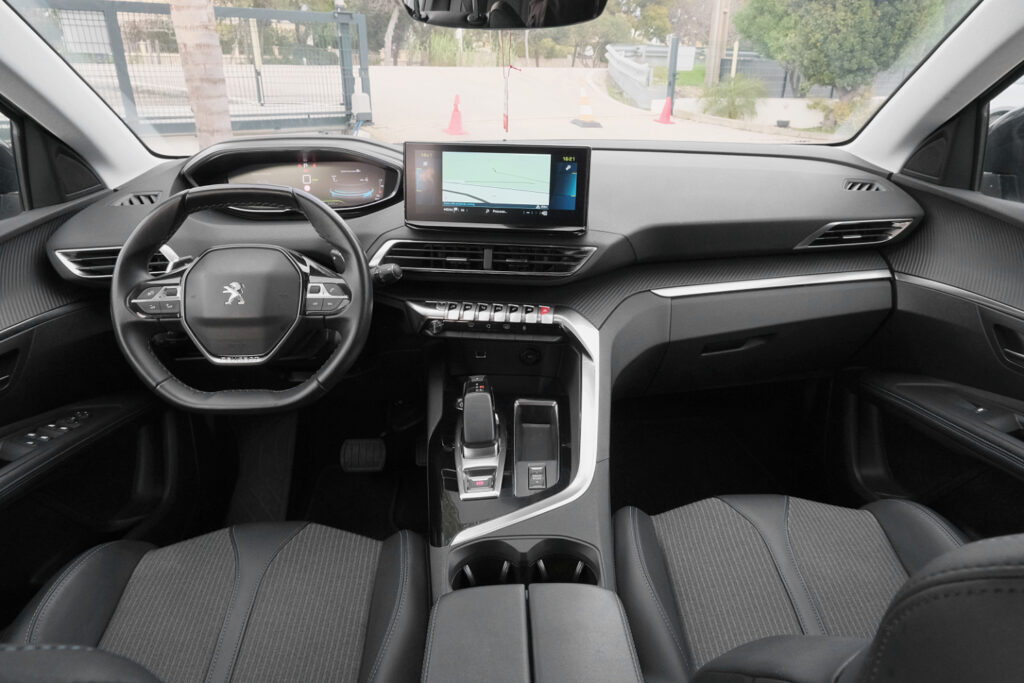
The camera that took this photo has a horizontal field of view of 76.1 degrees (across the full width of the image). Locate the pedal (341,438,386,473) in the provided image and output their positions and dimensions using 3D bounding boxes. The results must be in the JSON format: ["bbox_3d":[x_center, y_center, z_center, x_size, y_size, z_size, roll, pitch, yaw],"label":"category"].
[{"bbox_3d":[-0.331,0.256,1.468,0.102,0.072,0.030,-1,-9,-1],"label":"pedal"}]

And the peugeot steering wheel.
[{"bbox_3d":[-0.366,-0.059,0.915,0.353,0.315,0.105,-1,1,-1],"label":"peugeot steering wheel"}]

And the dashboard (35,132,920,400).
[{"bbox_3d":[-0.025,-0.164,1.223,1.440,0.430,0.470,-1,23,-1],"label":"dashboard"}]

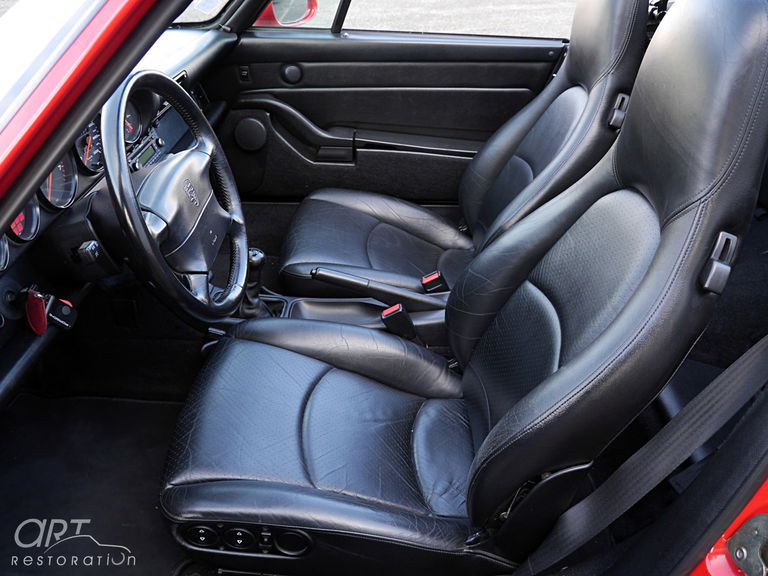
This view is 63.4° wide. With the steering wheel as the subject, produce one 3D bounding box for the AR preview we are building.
[{"bbox_3d":[-0.325,-0.129,0.947,0.110,0.380,0.380,-14,31,9],"label":"steering wheel"}]

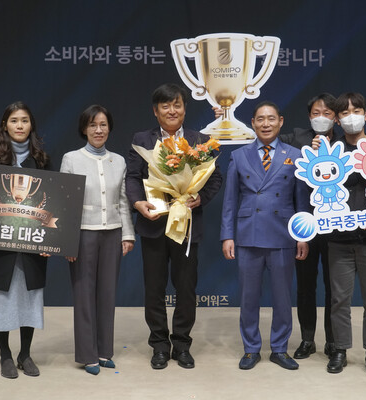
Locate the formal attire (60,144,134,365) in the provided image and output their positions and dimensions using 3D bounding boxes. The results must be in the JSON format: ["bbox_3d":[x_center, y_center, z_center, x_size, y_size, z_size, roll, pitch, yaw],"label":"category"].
[{"bbox_3d":[-0.538,0.334,4.020,0.451,1.355,0.280,0,0,-18],"label":"formal attire"}]

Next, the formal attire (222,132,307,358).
[{"bbox_3d":[0.507,0.286,4.090,0.543,1.347,0.290,0,0,7],"label":"formal attire"}]

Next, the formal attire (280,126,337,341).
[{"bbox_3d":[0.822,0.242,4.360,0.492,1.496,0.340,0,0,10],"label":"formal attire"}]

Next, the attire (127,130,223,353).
[{"bbox_3d":[-0.059,0.253,4.060,0.596,1.424,0.380,0,0,-2],"label":"attire"}]

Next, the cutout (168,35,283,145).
[{"bbox_3d":[0.270,-0.709,4.130,0.686,0.712,0.030,-2,0,3],"label":"cutout"}]

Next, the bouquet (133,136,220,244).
[{"bbox_3d":[-0.038,-0.056,3.840,0.508,0.638,0.290,0,0,0],"label":"bouquet"}]

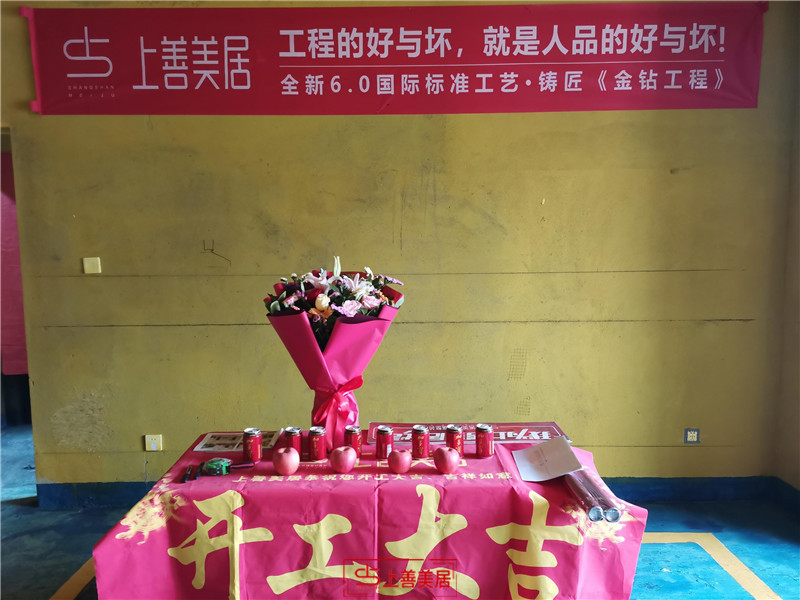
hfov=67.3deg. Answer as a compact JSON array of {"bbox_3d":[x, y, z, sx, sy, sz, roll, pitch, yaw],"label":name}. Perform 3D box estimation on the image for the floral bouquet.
[{"bbox_3d":[-0.255,0.209,2.377,0.542,0.753,0.340,-1,5,0],"label":"floral bouquet"}]

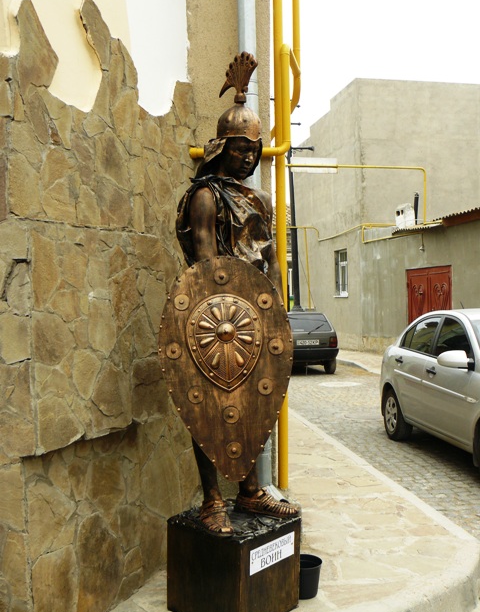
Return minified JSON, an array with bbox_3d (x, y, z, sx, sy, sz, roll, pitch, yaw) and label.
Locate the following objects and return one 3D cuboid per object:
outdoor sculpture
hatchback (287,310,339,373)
[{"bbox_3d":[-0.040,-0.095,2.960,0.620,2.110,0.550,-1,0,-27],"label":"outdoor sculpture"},{"bbox_3d":[1.270,0.900,16.750,1.570,1.420,3.720,-1,0,-9],"label":"hatchback"}]

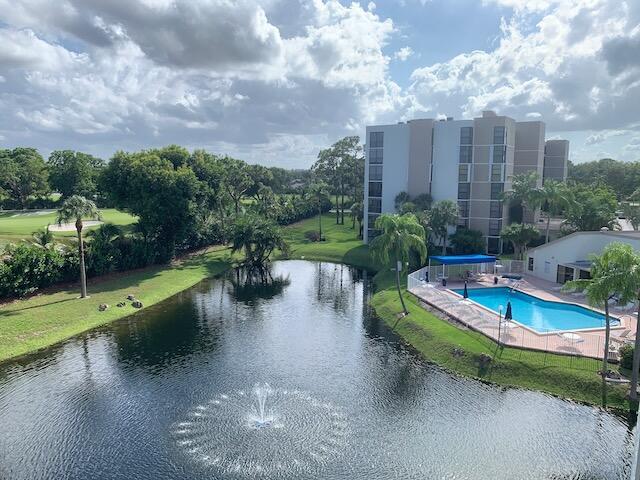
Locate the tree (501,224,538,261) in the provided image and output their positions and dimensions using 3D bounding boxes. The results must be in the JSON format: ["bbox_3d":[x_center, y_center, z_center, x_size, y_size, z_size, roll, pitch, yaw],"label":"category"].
[{"bbox_3d":[27.804,0.294,66.994,5.084,5.385,4.925,1,8,0],"label":"tree"}]

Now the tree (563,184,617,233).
[{"bbox_3d":[49.771,-5.035,88.775,9.574,10.153,9.275,1,8,0],"label":"tree"}]

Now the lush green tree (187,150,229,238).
[{"bbox_3d":[-19.989,-7.856,85.749,7.460,15.960,7.460,0,8,0],"label":"lush green tree"}]

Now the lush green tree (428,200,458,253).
[{"bbox_3d":[18.372,-1.790,71.510,4.284,7.997,4.150,1,8,0],"label":"lush green tree"}]

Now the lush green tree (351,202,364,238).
[{"bbox_3d":[6.967,-3.743,89.313,2.497,7.041,2.419,1,8,0],"label":"lush green tree"}]

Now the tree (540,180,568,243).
[{"bbox_3d":[41.130,-4.860,84.311,4.715,10.849,4.567,1,8,0],"label":"tree"}]

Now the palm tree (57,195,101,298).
[{"bbox_3d":[-23.856,0.673,47.681,4.380,10.133,4.243,1,8,0],"label":"palm tree"}]

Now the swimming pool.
[{"bbox_3d":[19.409,6.309,43.991,9.400,0.600,14.200,-1,8,-13],"label":"swimming pool"}]

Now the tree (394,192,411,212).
[{"bbox_3d":[13.580,-3.421,79.311,2.630,8.800,2.630,0,8,0],"label":"tree"}]

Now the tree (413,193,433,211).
[{"bbox_3d":[16.448,-3.182,77.324,3.210,8.880,3.210,0,8,0],"label":"tree"}]

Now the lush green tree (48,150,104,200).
[{"bbox_3d":[-83.224,-20.876,164.702,19.140,19.260,17.230,0,8,0],"label":"lush green tree"}]

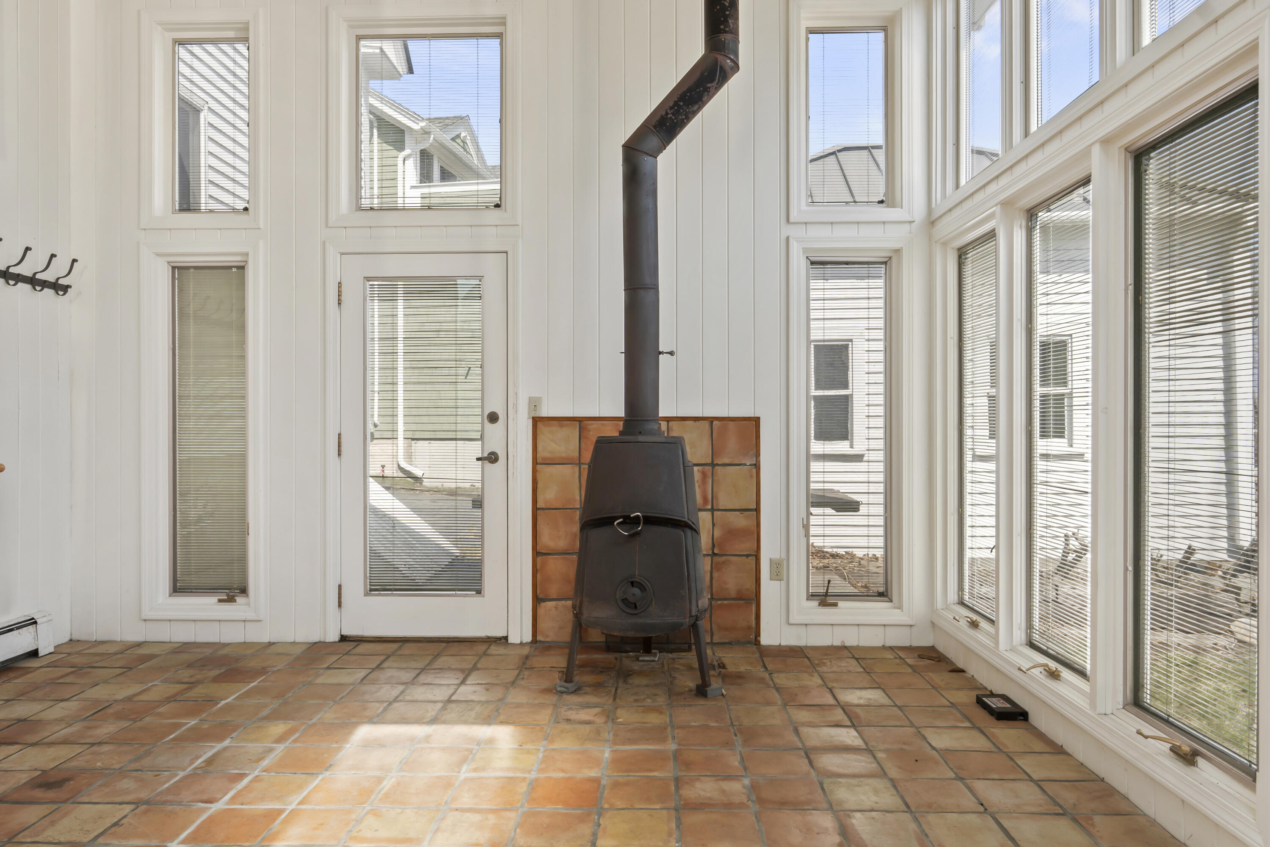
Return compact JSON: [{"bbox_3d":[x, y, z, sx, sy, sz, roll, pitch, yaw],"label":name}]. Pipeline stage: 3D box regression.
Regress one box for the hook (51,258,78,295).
[{"bbox_3d":[-2.880,-0.742,4.290,0.090,0.190,0.030,0,0,1],"label":"hook"}]

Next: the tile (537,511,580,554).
[{"bbox_3d":[-0.400,0.567,4.431,0.224,0.224,0.020,0,0,1],"label":"tile"}]

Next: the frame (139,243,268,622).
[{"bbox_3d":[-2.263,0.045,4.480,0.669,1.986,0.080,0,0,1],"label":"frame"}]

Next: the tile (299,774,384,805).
[{"bbox_3d":[-0.911,1.160,2.662,0.216,0.020,0.221,0,0,1],"label":"tile"}]

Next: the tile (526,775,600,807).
[{"bbox_3d":[-0.222,1.162,2.665,0.214,0.016,0.223,0,0,2],"label":"tile"}]

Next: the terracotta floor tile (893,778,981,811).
[{"bbox_3d":[0.948,1.171,2.654,0.220,0.013,0.225,0,0,1],"label":"terracotta floor tile"}]

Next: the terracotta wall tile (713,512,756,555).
[{"bbox_3d":[0.519,0.571,4.407,0.223,0.219,0.020,0,0,1],"label":"terracotta wall tile"}]

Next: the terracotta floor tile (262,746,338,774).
[{"bbox_3d":[-1.147,1.163,2.919,0.206,0.016,0.225,0,0,2],"label":"terracotta floor tile"}]

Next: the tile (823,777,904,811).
[{"bbox_3d":[0.709,1.161,2.641,0.212,0.016,0.225,0,0,2],"label":"tile"}]

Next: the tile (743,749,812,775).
[{"bbox_3d":[0.471,1.127,2.792,0.214,0.015,0.202,0,0,1],"label":"tile"}]

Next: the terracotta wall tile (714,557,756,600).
[{"bbox_3d":[0.504,0.781,4.285,0.212,0.207,0.013,0,0,2],"label":"terracotta wall tile"}]

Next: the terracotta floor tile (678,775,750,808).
[{"bbox_3d":[0.239,1.128,2.572,0.211,0.015,0.208,0,0,1],"label":"terracotta floor tile"}]

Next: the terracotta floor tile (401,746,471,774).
[{"bbox_3d":[-0.673,1.160,2.896,0.216,0.020,0.221,0,0,1],"label":"terracotta floor tile"}]

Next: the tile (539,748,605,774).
[{"bbox_3d":[-0.215,1.170,2.914,0.218,0.013,0.219,0,0,1],"label":"tile"}]

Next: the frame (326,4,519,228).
[{"bbox_3d":[-1.083,-1.568,4.370,0.992,1.134,0.100,0,0,2],"label":"frame"}]

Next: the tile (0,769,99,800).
[{"bbox_3d":[-1.839,1.161,2.694,0.216,0.020,0.221,0,0,1],"label":"tile"}]

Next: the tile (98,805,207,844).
[{"bbox_3d":[-1.388,1.163,2.448,0.209,0.016,0.224,0,0,2],"label":"tile"}]

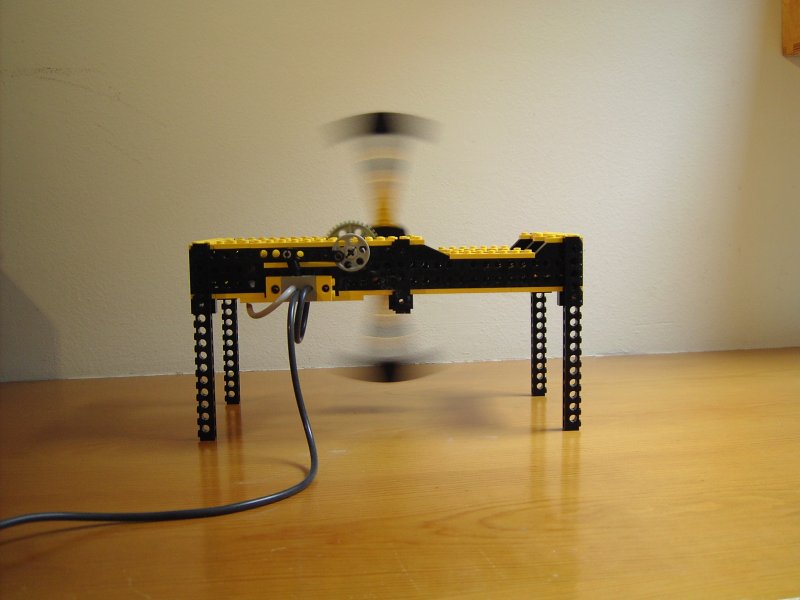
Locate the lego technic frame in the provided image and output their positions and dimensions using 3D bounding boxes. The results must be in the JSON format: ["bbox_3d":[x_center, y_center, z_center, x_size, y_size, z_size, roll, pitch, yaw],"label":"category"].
[{"bbox_3d":[-0.009,0.019,0.573,0.250,0.129,0.112,-1,6,-2],"label":"lego technic frame"}]

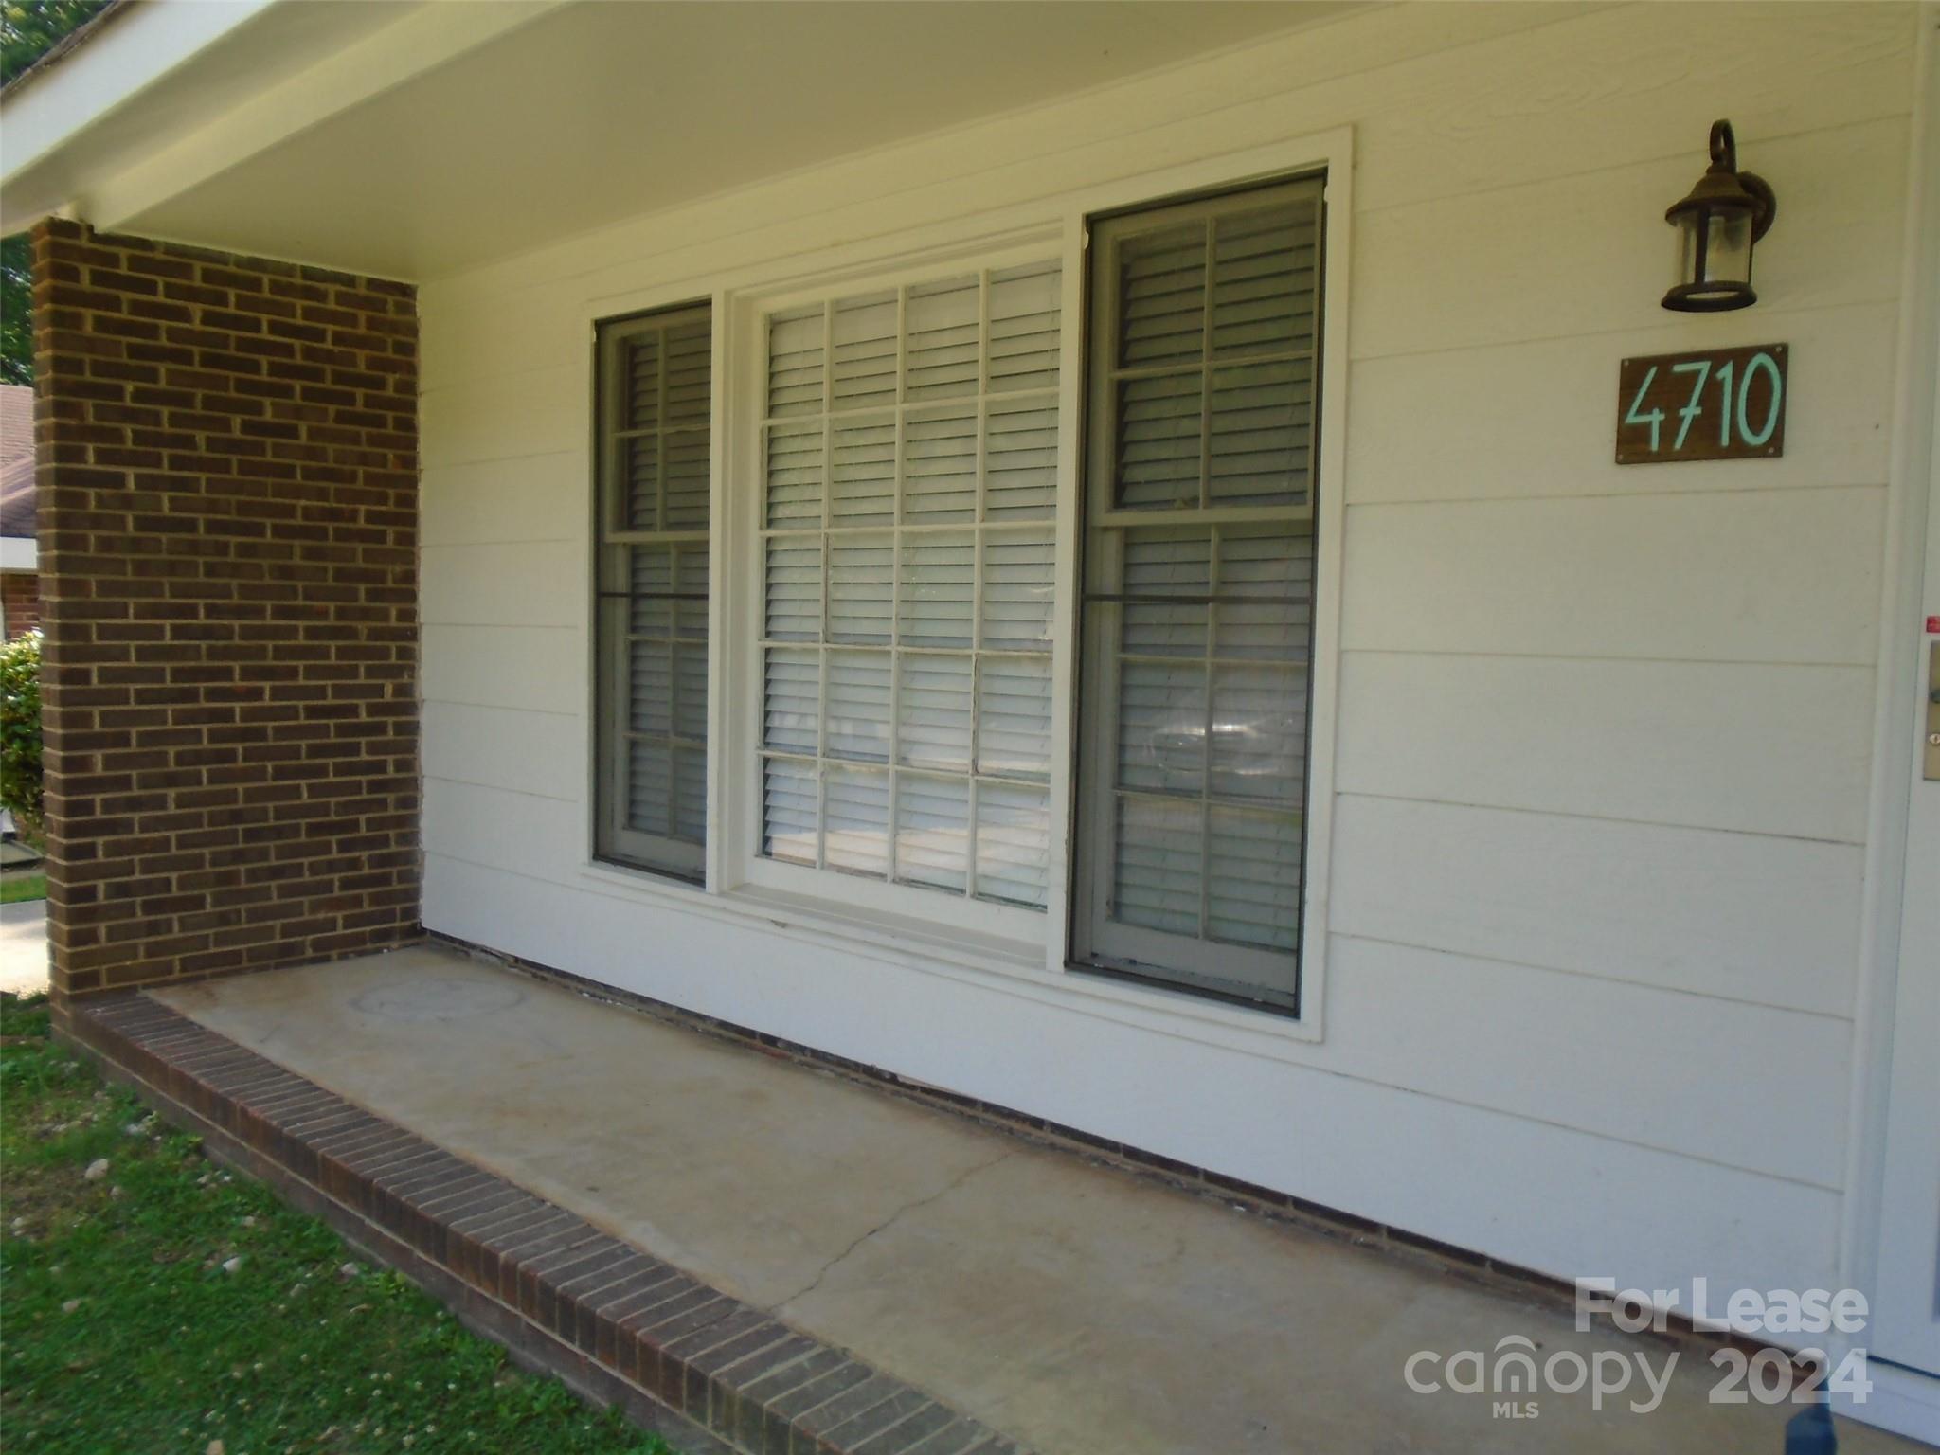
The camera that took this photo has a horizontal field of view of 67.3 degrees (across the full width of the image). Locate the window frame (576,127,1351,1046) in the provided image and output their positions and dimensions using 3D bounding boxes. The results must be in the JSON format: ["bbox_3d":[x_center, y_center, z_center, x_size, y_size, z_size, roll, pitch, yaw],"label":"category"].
[{"bbox_3d":[-0.228,-0.344,3.758,2.639,1.786,0.110,5,6,42],"label":"window frame"}]

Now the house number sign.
[{"bbox_3d":[1.201,-0.528,2.397,0.253,0.177,0.020,5,6,42],"label":"house number sign"}]

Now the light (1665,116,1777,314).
[{"bbox_3d":[1.174,-0.802,2.286,0.159,0.294,0.197,5,6,42],"label":"light"}]

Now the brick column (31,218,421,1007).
[{"bbox_3d":[-2.470,-0.372,4.959,0.198,2.397,1.169,5,6,42],"label":"brick column"}]

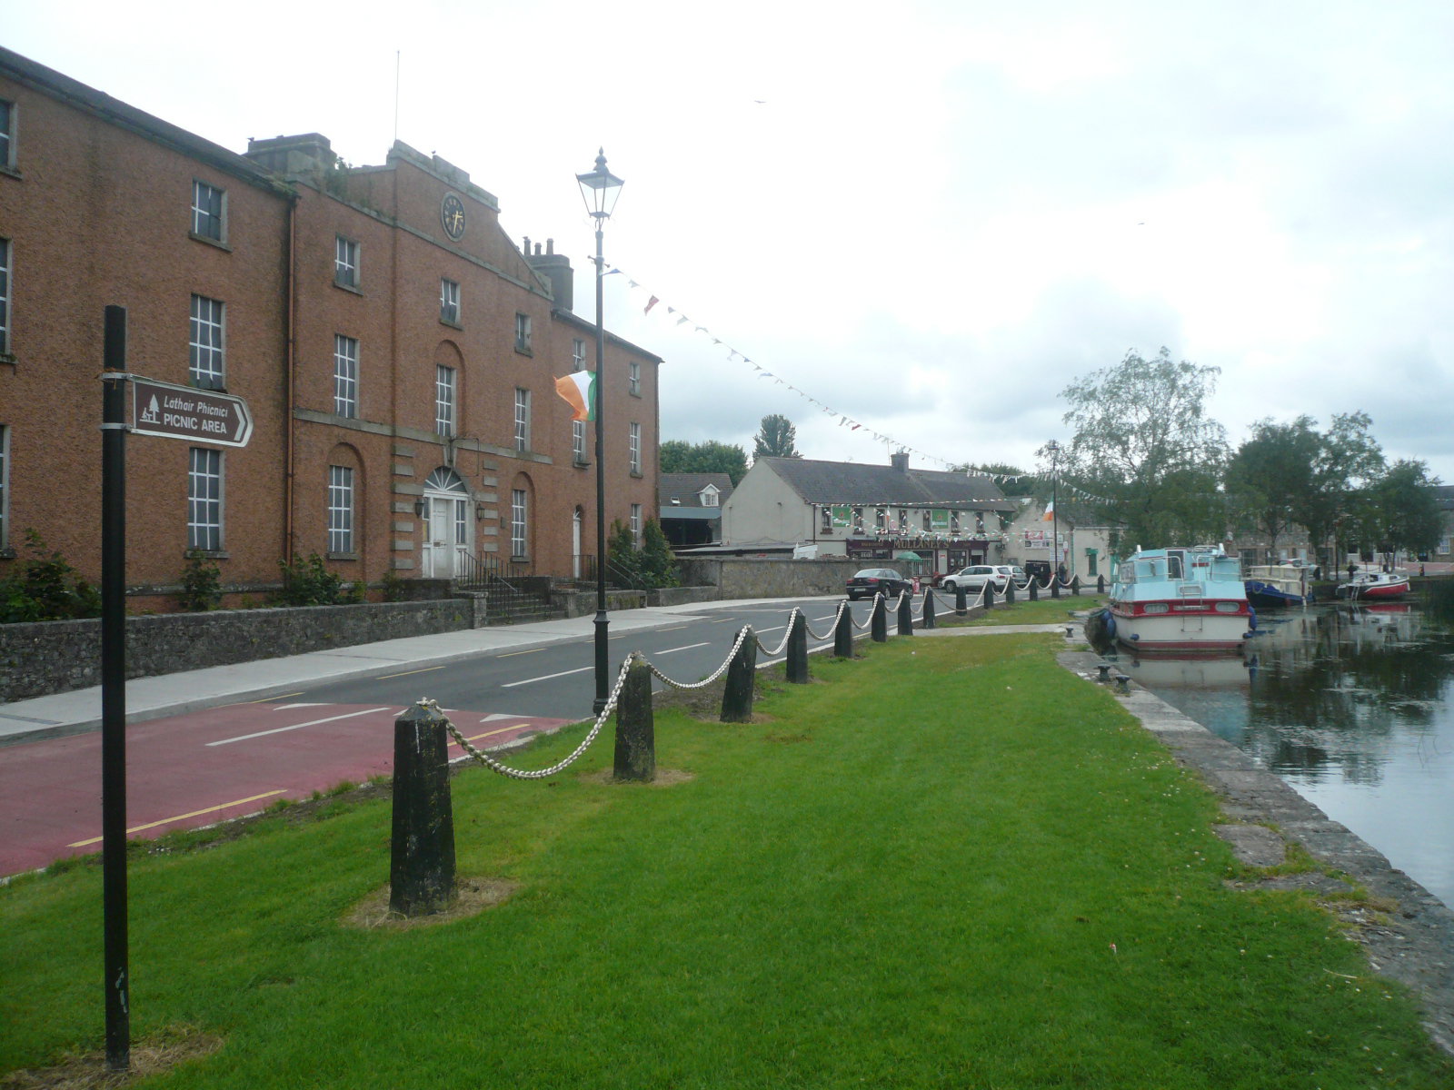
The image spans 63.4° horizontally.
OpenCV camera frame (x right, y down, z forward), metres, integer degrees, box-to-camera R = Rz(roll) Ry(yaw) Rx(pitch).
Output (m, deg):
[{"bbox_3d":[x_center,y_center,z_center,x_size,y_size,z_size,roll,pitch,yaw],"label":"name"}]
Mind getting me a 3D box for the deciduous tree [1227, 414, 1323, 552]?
[{"bbox_3d":[33.466,-2.635,72.085,5.600,9.600,5.400,0,-1,0],"label":"deciduous tree"}]

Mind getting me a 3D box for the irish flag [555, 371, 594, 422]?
[{"bbox_3d":[-1.831,-1.797,14.200,0.550,0.630,0.280,0,-1,-15],"label":"irish flag"}]

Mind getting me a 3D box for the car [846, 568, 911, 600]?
[{"bbox_3d":[7.236,1.849,55.500,1.770,1.460,4.600,0,-1,26],"label":"car"}]

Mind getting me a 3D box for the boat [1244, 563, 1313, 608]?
[{"bbox_3d":[27.598,2.040,61.020,6.500,2.300,2.500,0,-1,-22],"label":"boat"}]

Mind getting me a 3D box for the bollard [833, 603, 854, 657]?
[{"bbox_3d":[2.033,1.467,20.459,0.300,0.960,0.300,0,-1,16],"label":"bollard"}]

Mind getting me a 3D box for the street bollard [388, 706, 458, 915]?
[{"bbox_3d":[-1.428,1.221,5.529,0.305,0.965,0.305,0,-1,16],"label":"street bollard"}]

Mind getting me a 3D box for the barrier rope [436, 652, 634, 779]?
[{"bbox_3d":[-1.220,1.225,8.200,0.070,0.700,3.650,0,-1,13],"label":"barrier rope"}]

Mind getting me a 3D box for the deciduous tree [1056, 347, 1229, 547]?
[{"bbox_3d":[23.234,-4.303,66.000,9.800,13.400,9.500,0,-1,0],"label":"deciduous tree"}]

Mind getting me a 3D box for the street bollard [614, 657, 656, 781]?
[{"bbox_3d":[-0.699,1.297,8.928,0.305,0.930,0.305,0,-1,0],"label":"street bollard"}]

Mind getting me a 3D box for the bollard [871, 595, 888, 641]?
[{"bbox_3d":[3.377,1.602,26.000,0.340,1.050,0.340,0,-1,22],"label":"bollard"}]

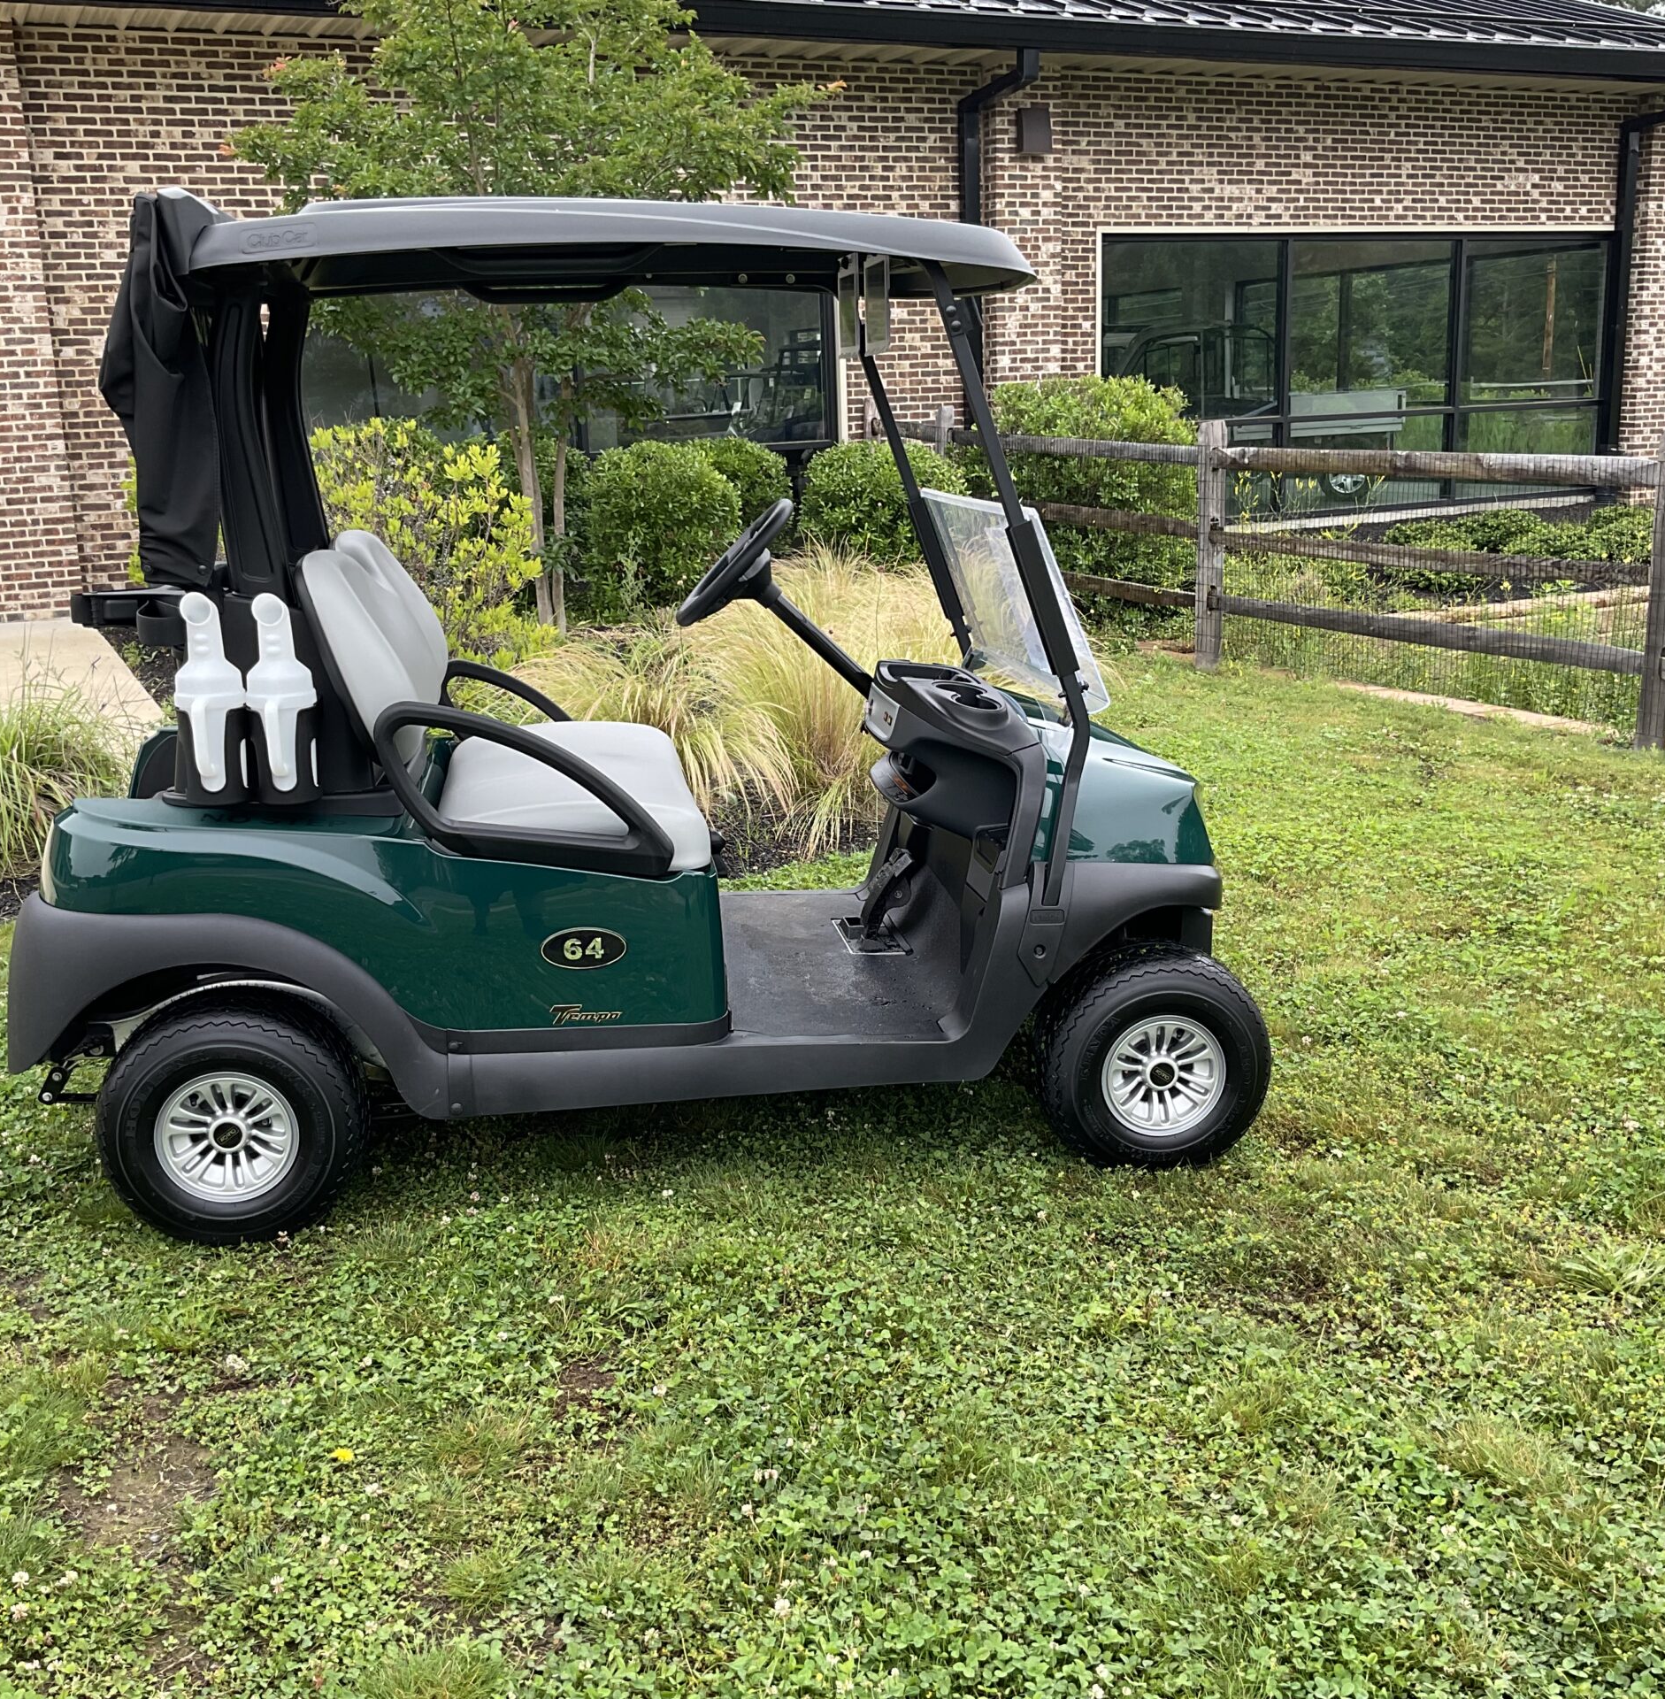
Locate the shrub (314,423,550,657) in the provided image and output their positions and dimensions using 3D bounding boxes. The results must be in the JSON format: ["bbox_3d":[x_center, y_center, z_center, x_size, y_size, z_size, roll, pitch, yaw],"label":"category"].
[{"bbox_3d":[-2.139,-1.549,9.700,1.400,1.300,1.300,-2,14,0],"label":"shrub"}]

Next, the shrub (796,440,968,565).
[{"bbox_3d":[0.303,-2.034,11.800,1.060,1.100,1.060,-2,14,0],"label":"shrub"}]

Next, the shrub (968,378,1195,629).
[{"bbox_3d":[1.475,-2.052,11.100,1.340,1.430,1.300,-2,14,0],"label":"shrub"}]

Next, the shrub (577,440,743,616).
[{"bbox_3d":[-1.064,-1.984,11.700,1.040,1.100,1.040,-2,14,0],"label":"shrub"}]

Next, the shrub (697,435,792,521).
[{"bbox_3d":[-0.764,-2.250,12.700,1.000,1.100,1.000,-2,14,0],"label":"shrub"}]

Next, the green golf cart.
[{"bbox_3d":[-0.364,-0.333,3.741,2.330,1.780,1.200,-2,14,-9],"label":"green golf cart"}]

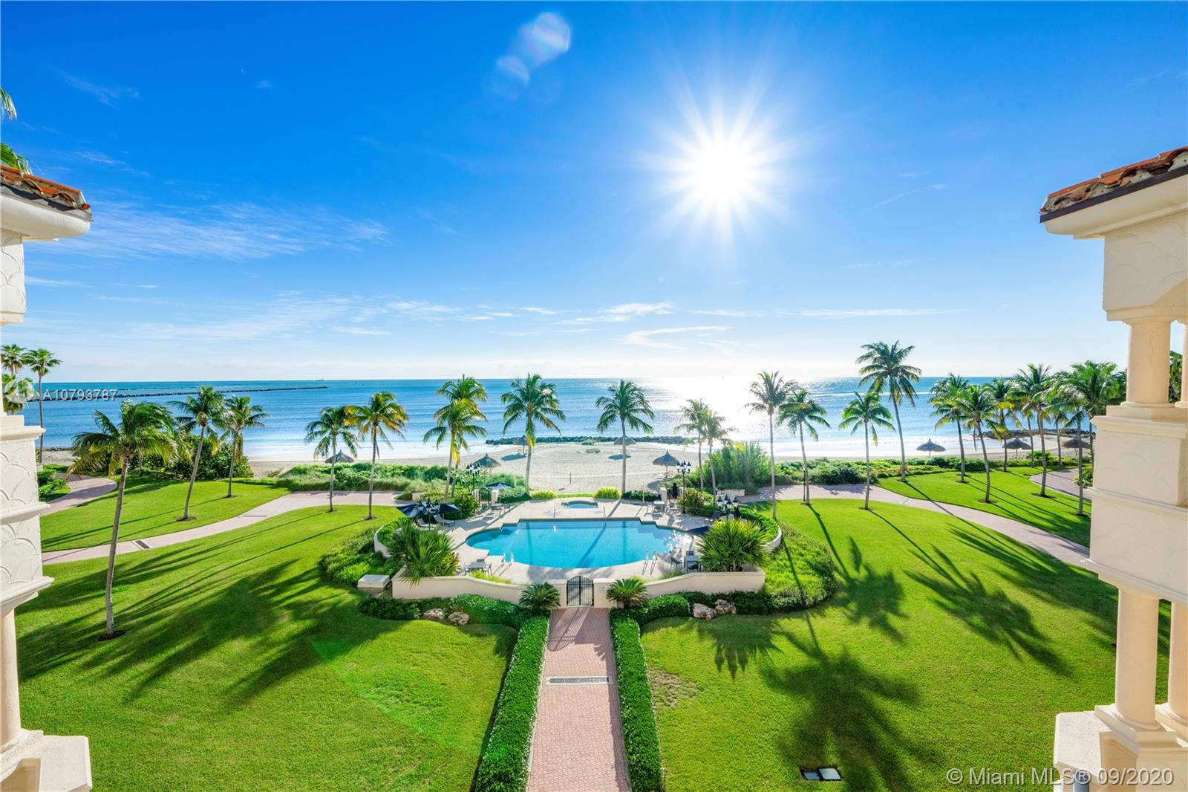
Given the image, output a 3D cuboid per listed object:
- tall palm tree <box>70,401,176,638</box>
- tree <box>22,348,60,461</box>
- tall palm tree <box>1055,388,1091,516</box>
[{"bbox_3d":[-20.820,5.505,20.721,4.200,10.600,4.200,0,2,0],"label":"tall palm tree"},{"bbox_3d":[-78.033,1.450,65.484,3.266,16.527,3.367,1,3,40],"label":"tree"},{"bbox_3d":[40.143,4.538,38.197,3.800,10.600,3.800,0,2,0],"label":"tall palm tree"}]

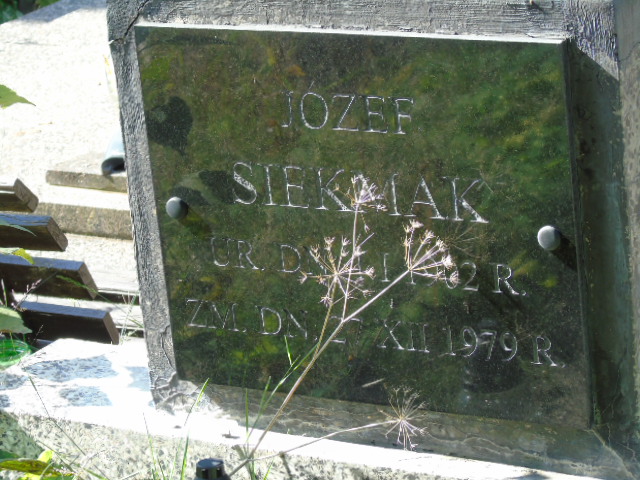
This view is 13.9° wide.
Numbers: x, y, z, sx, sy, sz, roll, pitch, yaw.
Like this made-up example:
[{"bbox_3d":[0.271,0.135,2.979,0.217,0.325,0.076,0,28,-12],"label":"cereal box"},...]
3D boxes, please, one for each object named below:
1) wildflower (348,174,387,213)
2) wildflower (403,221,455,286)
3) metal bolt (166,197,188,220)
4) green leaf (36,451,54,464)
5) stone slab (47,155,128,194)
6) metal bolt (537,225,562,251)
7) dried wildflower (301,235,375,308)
[{"bbox_3d":[0.046,-0.045,2.567,0.038,0.036,0.036,-5,17,0],"label":"wildflower"},{"bbox_3d":[0.112,0.013,2.628,0.053,0.062,0.056,-5,17,0],"label":"wildflower"},{"bbox_3d":[-0.153,-0.034,2.825,0.025,0.025,0.016,5,20,31],"label":"metal bolt"},{"bbox_3d":[-0.278,0.220,2.660,0.021,0.016,0.012,-5,17,0],"label":"green leaf"},{"bbox_3d":[-0.284,-0.102,4.074,0.260,0.026,0.120,6,20,34],"label":"stone slab"},{"bbox_3d":[0.227,-0.002,2.599,0.025,0.025,0.016,5,20,31],"label":"metal bolt"},{"bbox_3d":[0.017,0.031,2.547,0.070,0.068,0.055,-5,17,0],"label":"dried wildflower"}]

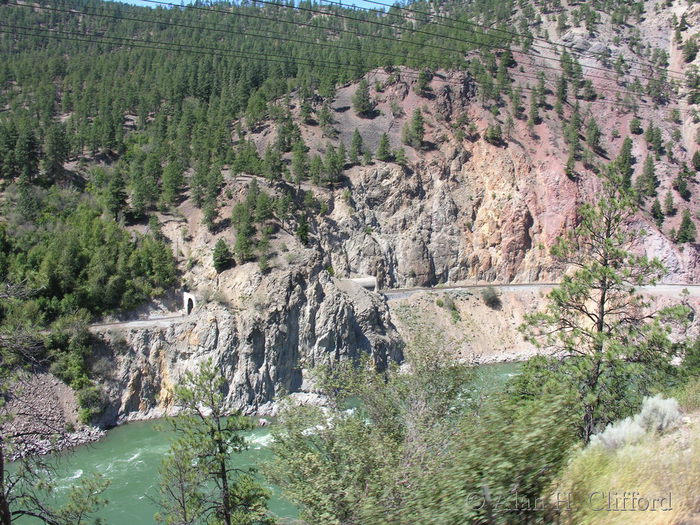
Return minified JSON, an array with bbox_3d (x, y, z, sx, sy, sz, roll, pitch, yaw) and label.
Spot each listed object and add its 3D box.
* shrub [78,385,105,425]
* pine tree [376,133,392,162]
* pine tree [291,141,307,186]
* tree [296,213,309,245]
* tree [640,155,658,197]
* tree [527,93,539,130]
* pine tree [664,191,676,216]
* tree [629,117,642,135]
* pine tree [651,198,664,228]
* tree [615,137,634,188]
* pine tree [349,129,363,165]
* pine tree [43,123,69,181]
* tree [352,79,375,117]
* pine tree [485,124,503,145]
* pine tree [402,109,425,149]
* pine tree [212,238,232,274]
[{"bbox_3d":[-96.790,52.960,264.000,9.720,14.170,9.720,0,3,0],"label":"shrub"},{"bbox_3d":[21.450,-71.490,440.000,9.450,18.650,9.450,0,3,0],"label":"pine tree"},{"bbox_3d":[-26.210,-51.380,367.350,8.870,23.870,8.870,0,5,0],"label":"pine tree"},{"bbox_3d":[-22.680,-16.240,338.000,5.730,15.280,5.730,0,3,0],"label":"tree"},{"bbox_3d":[199.720,-58.020,472.000,10.200,28.010,10.200,0,3,0],"label":"tree"},{"bbox_3d":[111.500,-92.260,432.450,6.970,23.220,6.970,0,5,0],"label":"tree"},{"bbox_3d":[179.820,-33.100,397.110,6.400,14.590,6.400,0,5,0],"label":"pine tree"},{"bbox_3d":[213.780,-102.590,530.000,9.430,13.480,9.430,0,3,0],"label":"tree"},{"bbox_3d":[194.630,-31.010,448.000,7.980,18.990,7.980,0,3,0],"label":"pine tree"},{"bbox_3d":[157.980,-57.550,407.340,10.930,29.930,10.930,0,5,0],"label":"tree"},{"bbox_3d":[2.980,-62.800,383.160,7.200,19.490,7.200,0,5,0],"label":"pine tree"},{"bbox_3d":[-148.960,-56.140,358.000,11.840,29.340,11.840,0,3,0],"label":"pine tree"},{"bbox_3d":[9.250,-113.060,485.000,13.570,26.040,13.570,0,3,0],"label":"tree"},{"bbox_3d":[83.900,-74.840,413.850,10.000,11.690,10.000,0,5,0],"label":"pine tree"},{"bbox_3d":[36.040,-76.060,401.760,11.860,22.700,11.860,0,5,0],"label":"pine tree"},{"bbox_3d":[-50.260,-2.760,279.000,7.490,13.400,7.490,0,5,0],"label":"pine tree"}]

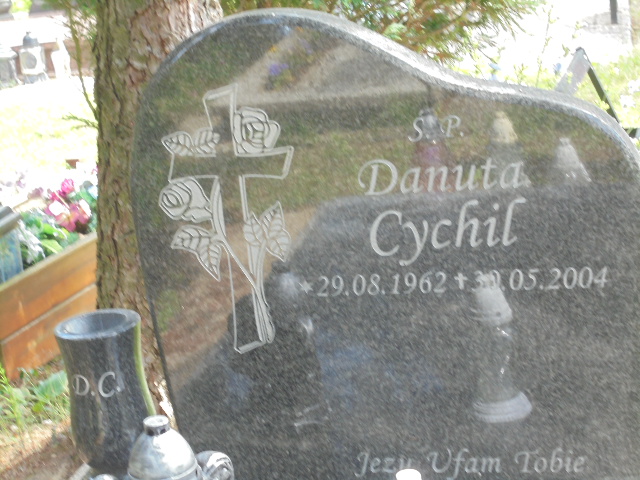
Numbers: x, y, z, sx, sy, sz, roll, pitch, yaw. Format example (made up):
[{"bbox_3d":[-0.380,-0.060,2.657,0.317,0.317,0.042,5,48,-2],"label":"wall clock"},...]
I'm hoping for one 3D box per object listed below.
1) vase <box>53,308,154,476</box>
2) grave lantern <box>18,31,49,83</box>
[{"bbox_3d":[-0.343,0.254,2.497,0.140,0.250,0.140,-3,17,8],"label":"vase"},{"bbox_3d":[-1.643,-1.044,8.800,0.135,0.295,0.135,-5,17,3],"label":"grave lantern"}]

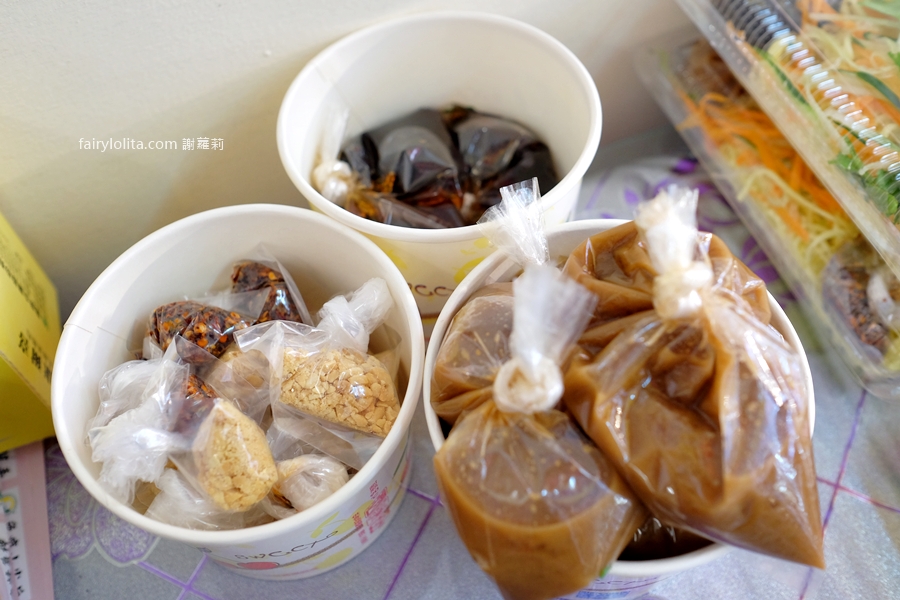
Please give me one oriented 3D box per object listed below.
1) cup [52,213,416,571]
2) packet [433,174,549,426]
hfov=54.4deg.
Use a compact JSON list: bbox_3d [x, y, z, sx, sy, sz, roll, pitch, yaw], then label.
[{"bbox_3d":[-0.076,0.047,0.365,0.138,0.098,0.138,-1,58,2],"label":"cup"},{"bbox_3d":[0.018,0.013,0.325,0.062,0.092,0.050,-2,38,-4],"label":"packet"}]

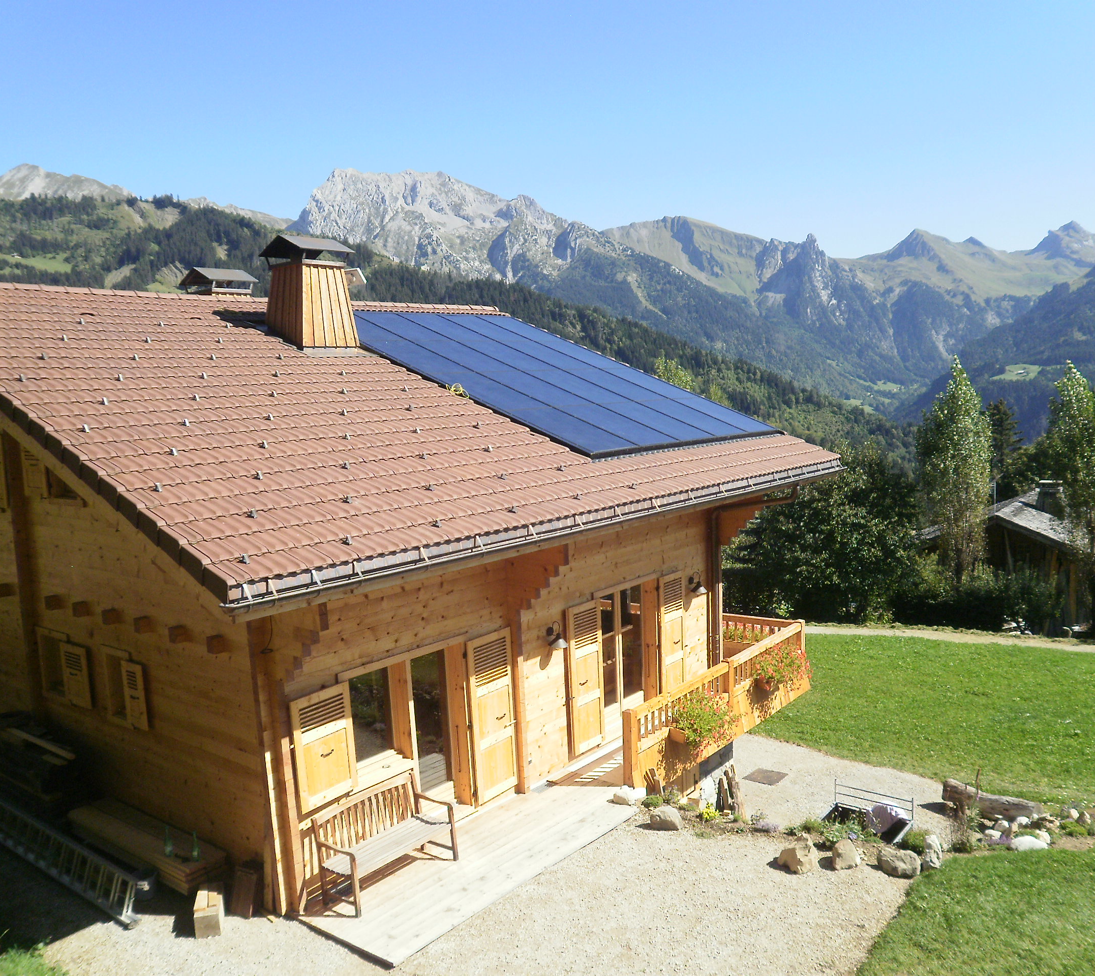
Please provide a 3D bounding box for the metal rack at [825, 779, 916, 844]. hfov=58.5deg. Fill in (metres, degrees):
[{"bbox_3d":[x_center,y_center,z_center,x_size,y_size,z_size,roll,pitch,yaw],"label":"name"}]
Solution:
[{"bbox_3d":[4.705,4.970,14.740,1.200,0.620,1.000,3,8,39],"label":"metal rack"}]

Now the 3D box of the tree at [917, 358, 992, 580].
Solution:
[{"bbox_3d":[12.613,-0.035,30.310,2.100,7.967,2.100,0,7,23],"label":"tree"}]

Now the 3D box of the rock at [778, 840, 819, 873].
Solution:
[{"bbox_3d":[2.786,4.103,10.866,0.450,0.360,0.370,-1,6,14],"label":"rock"}]

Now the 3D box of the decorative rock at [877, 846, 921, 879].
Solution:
[{"bbox_3d":[3.955,4.150,10.974,0.470,0.310,0.350,0,7,20],"label":"decorative rock"}]

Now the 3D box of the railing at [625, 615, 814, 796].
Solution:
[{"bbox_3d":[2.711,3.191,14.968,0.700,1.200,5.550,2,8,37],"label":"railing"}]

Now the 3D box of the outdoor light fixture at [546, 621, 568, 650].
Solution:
[{"bbox_3d":[0.152,2.001,13.193,0.300,0.360,0.240,3,8,39],"label":"outdoor light fixture"}]

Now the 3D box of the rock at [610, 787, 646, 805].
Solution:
[{"bbox_3d":[1.020,3.886,12.329,0.430,0.220,0.300,-2,6,4],"label":"rock"}]

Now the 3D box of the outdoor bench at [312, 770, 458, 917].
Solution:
[{"bbox_3d":[-1.764,3.910,10.843,0.630,0.930,1.490,3,8,39],"label":"outdoor bench"}]

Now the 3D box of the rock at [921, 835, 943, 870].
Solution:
[{"bbox_3d":[4.353,4.091,11.085,0.240,0.370,0.240,0,7,21],"label":"rock"}]

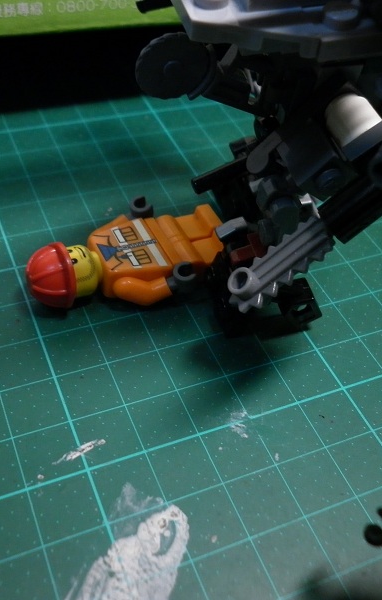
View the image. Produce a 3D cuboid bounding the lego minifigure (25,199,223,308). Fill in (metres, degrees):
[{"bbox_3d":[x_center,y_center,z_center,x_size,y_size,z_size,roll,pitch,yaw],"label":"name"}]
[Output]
[{"bbox_3d":[-0.012,-0.008,0.134,0.042,0.013,0.025,-14,50,-23],"label":"lego minifigure"}]

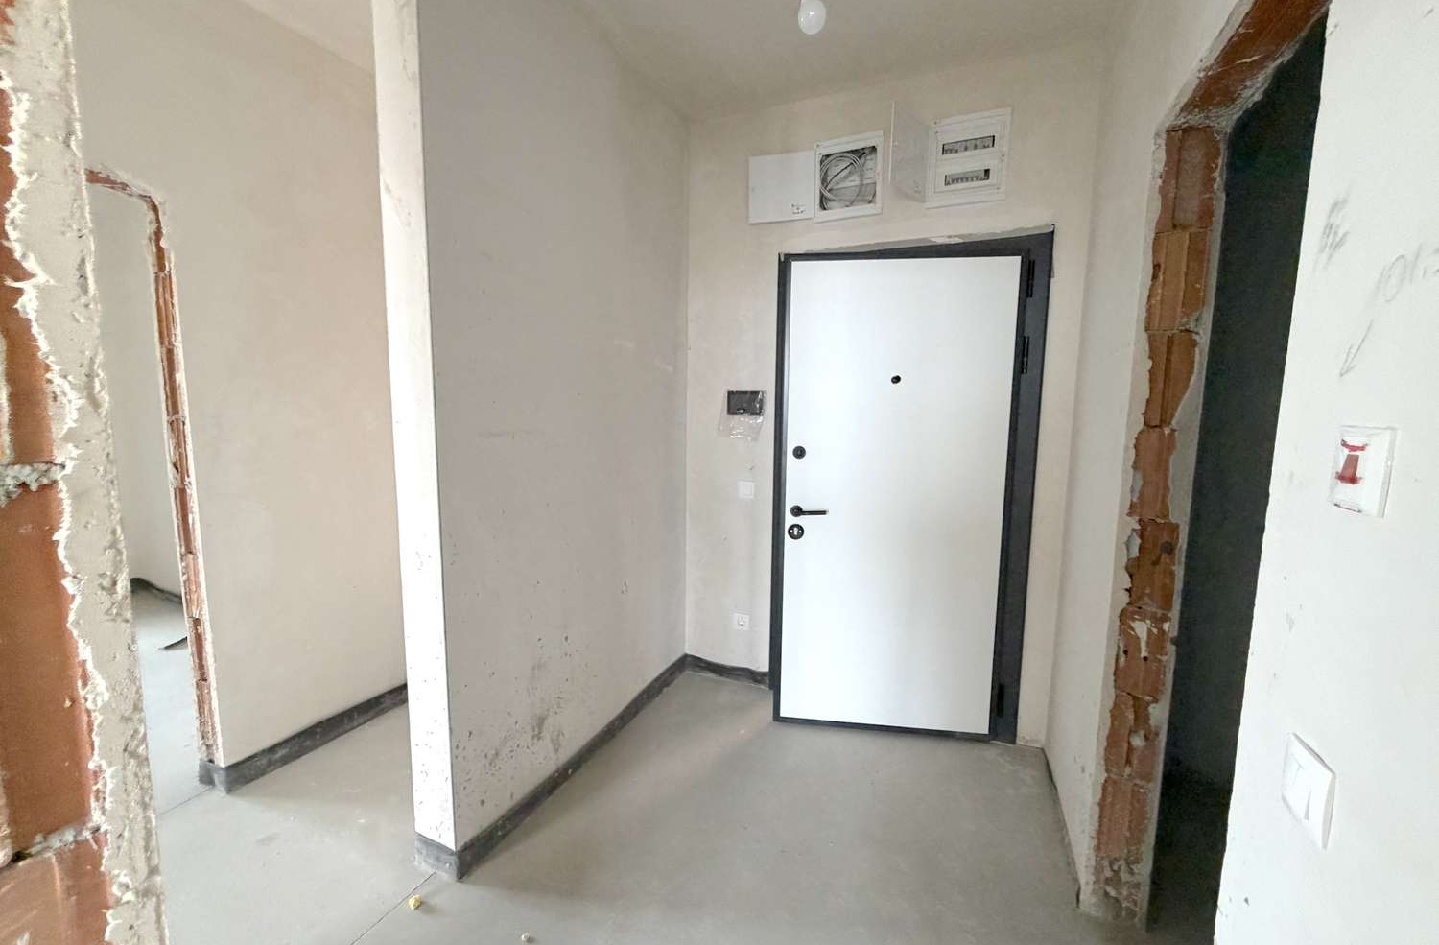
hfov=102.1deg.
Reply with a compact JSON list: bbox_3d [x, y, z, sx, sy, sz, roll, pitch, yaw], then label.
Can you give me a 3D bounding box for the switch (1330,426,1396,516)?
[{"bbox_3d":[0.610,-0.003,0.557,0.012,0.080,0.077,4,7,24],"label":"switch"}]

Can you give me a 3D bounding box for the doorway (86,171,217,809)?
[{"bbox_3d":[-1.994,0.150,1.637,0.159,2.023,0.799,4,7,24],"label":"doorway"}]

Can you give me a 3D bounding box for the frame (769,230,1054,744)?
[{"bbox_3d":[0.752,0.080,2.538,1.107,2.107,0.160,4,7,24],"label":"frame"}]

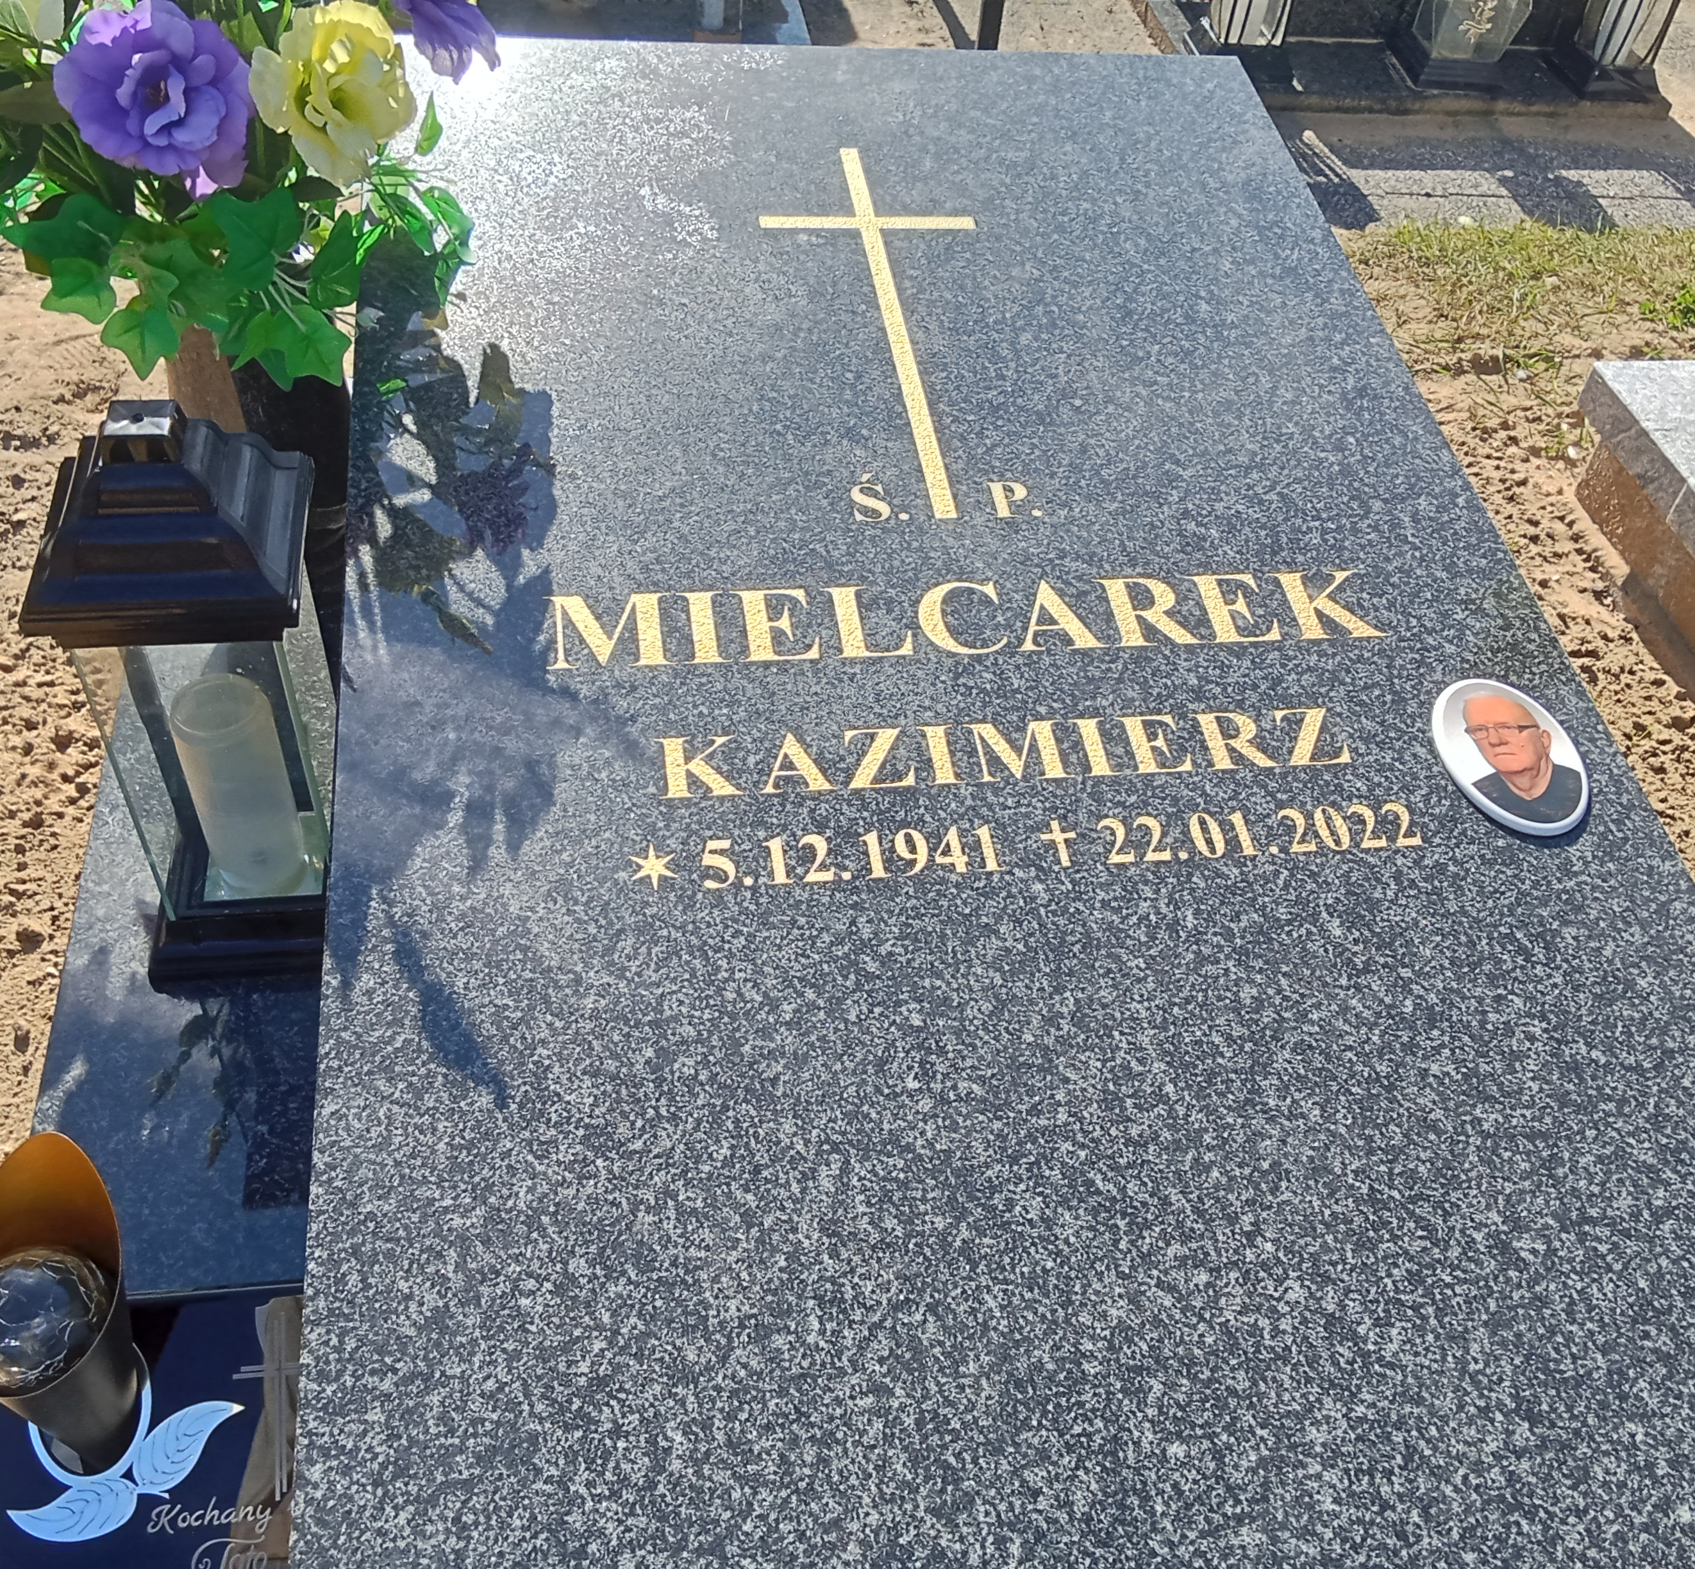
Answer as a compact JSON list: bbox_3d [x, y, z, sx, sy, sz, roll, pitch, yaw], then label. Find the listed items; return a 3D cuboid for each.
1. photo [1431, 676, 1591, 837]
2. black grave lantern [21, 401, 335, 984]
[{"bbox_3d":[0.414,-0.020,1.015,0.088,0.011,0.122,-3,53,-9],"label":"photo"},{"bbox_3d":[-0.352,-0.054,0.915,0.134,0.363,0.134,-3,49,-9],"label":"black grave lantern"}]

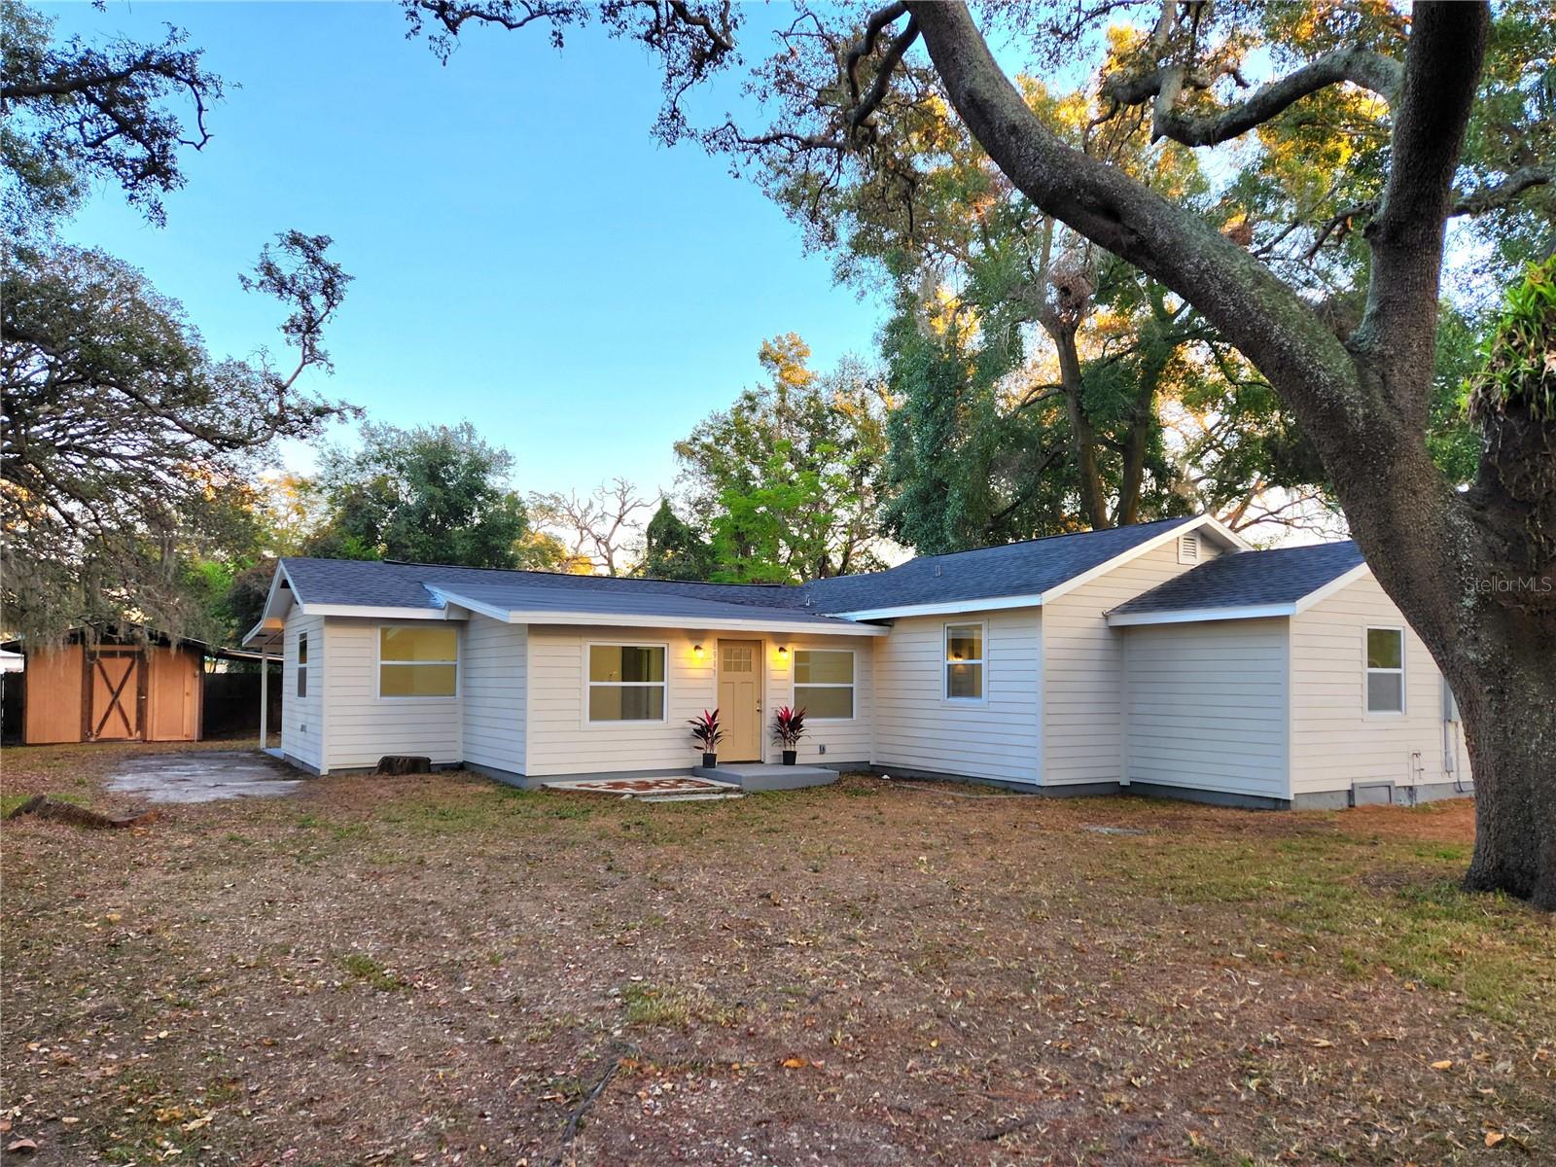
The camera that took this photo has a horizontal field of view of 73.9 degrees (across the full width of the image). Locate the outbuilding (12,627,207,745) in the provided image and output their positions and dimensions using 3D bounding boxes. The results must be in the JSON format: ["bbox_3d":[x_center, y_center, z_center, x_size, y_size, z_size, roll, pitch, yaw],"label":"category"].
[{"bbox_3d":[-17.055,2.620,26.750,3.850,2.800,3.600,3,-5,-30],"label":"outbuilding"}]

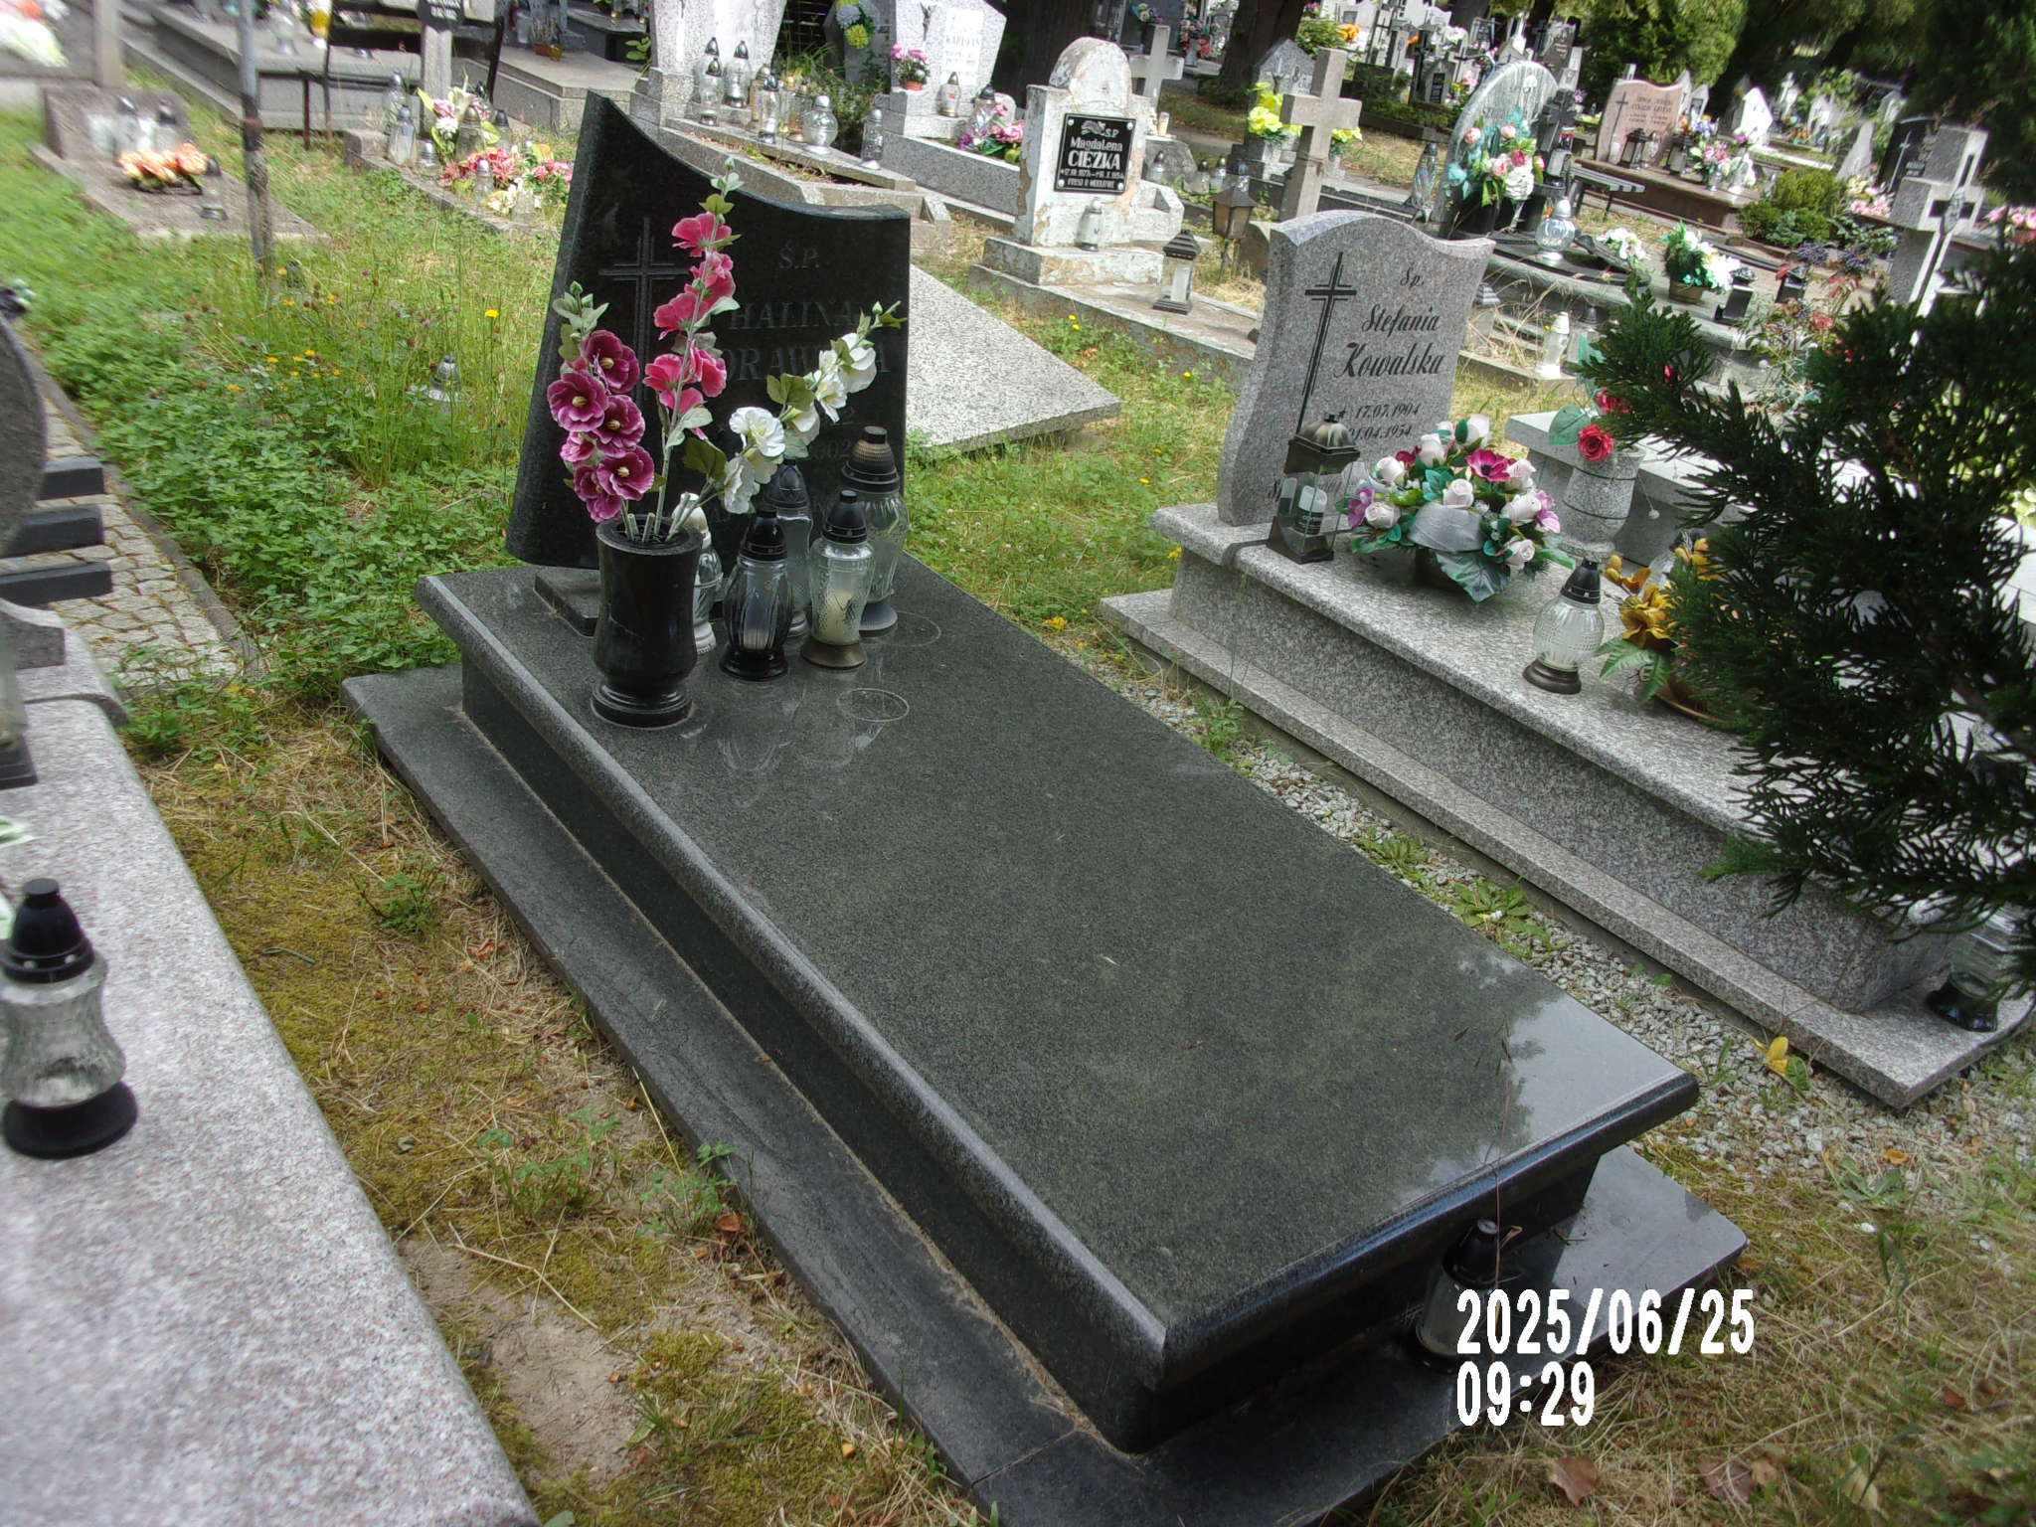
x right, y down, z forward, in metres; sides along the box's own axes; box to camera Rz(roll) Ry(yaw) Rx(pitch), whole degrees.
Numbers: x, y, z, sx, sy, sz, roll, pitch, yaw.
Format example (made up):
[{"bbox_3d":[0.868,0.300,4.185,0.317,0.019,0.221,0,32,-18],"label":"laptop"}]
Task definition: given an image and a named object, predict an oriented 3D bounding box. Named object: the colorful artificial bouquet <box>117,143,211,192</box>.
[{"bbox_3d":[-3.000,-2.101,5.769,0.290,0.140,0.200,-12,33,-37],"label":"colorful artificial bouquet"}]

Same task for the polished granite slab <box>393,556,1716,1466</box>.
[{"bbox_3d":[-0.091,0.127,2.331,0.869,0.225,1.819,-12,34,-36],"label":"polished granite slab"}]

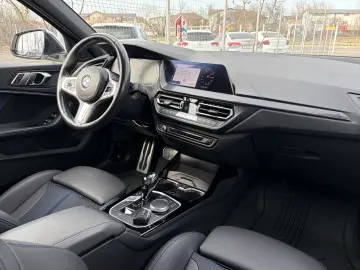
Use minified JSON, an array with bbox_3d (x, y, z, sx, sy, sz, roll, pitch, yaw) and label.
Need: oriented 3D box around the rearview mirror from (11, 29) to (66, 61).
[{"bbox_3d":[-0.723,-0.463,1.390,0.240,0.155,0.130,8,20,23],"label":"rearview mirror"}]

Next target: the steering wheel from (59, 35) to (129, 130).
[{"bbox_3d":[-0.329,-0.201,1.029,0.370,0.370,0.095,12,0,32],"label":"steering wheel"}]

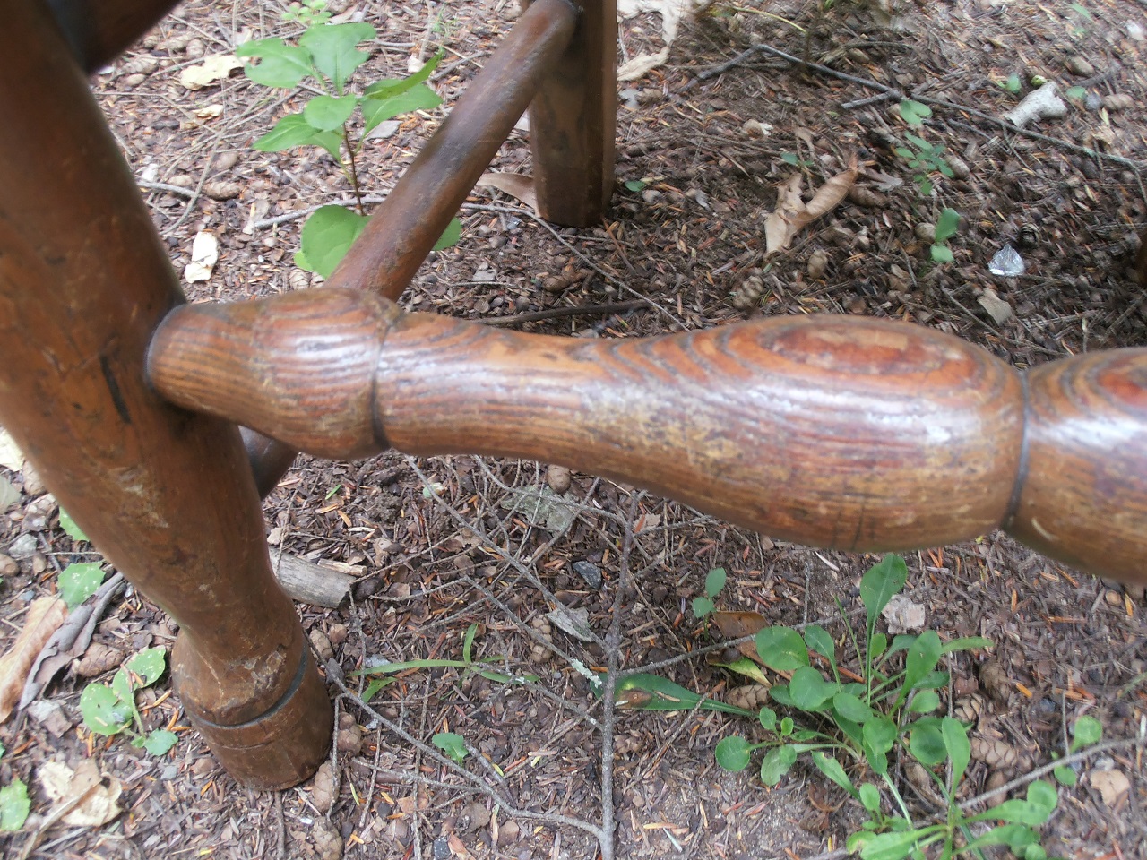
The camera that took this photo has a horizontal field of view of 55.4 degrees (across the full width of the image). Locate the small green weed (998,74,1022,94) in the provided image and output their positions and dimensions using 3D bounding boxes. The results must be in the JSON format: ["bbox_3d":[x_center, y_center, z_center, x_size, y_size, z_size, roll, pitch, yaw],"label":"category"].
[{"bbox_3d":[0.294,-0.233,0.733,0.015,0.013,0.011,22,51,19],"label":"small green weed"}]

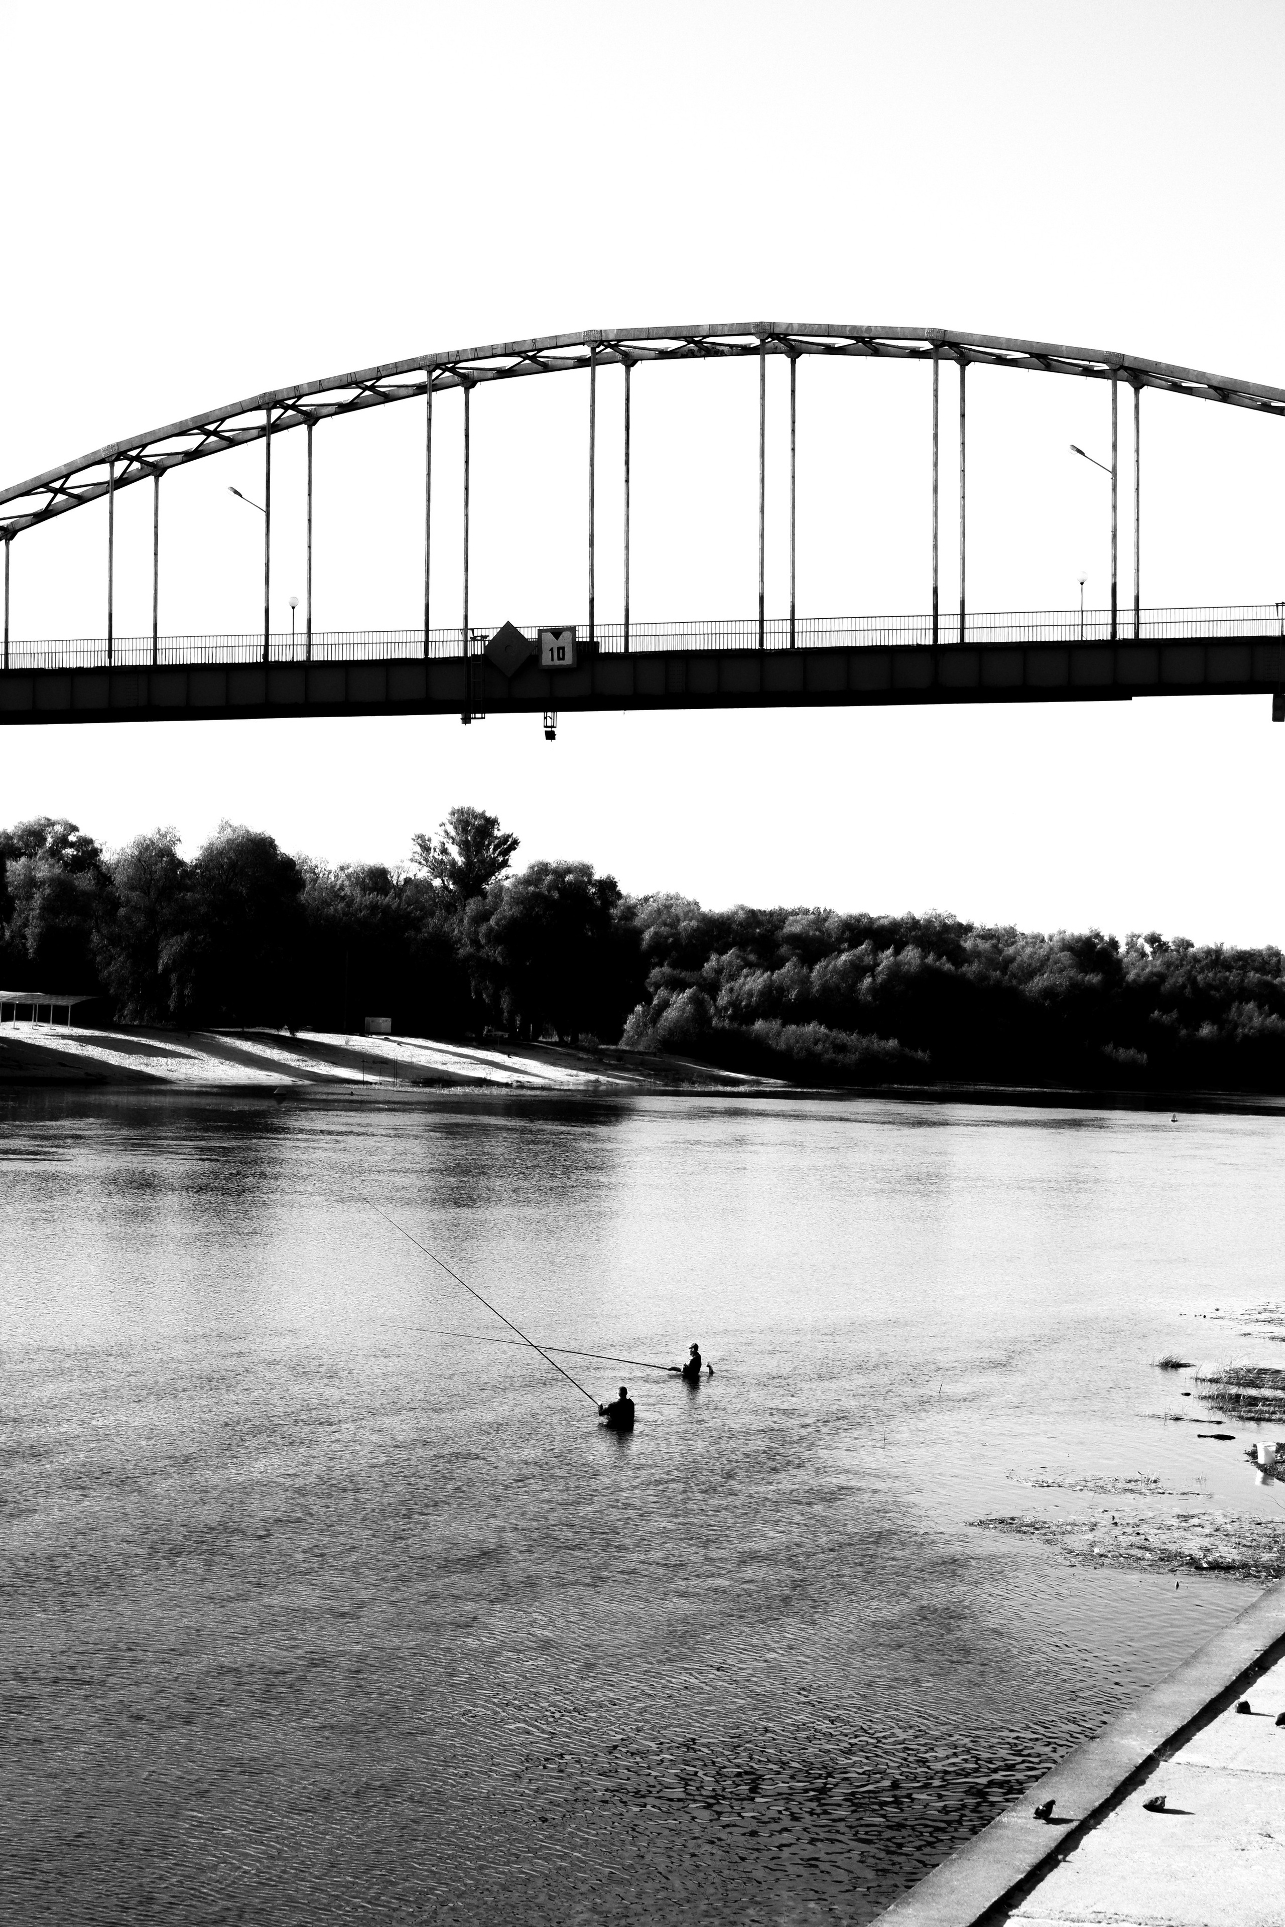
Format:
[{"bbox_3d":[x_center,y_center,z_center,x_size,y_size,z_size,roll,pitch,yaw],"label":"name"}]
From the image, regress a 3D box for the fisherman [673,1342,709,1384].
[{"bbox_3d":[1.109,9.216,80.000,0.450,1.720,0.520,0,-1,10],"label":"fisherman"}]

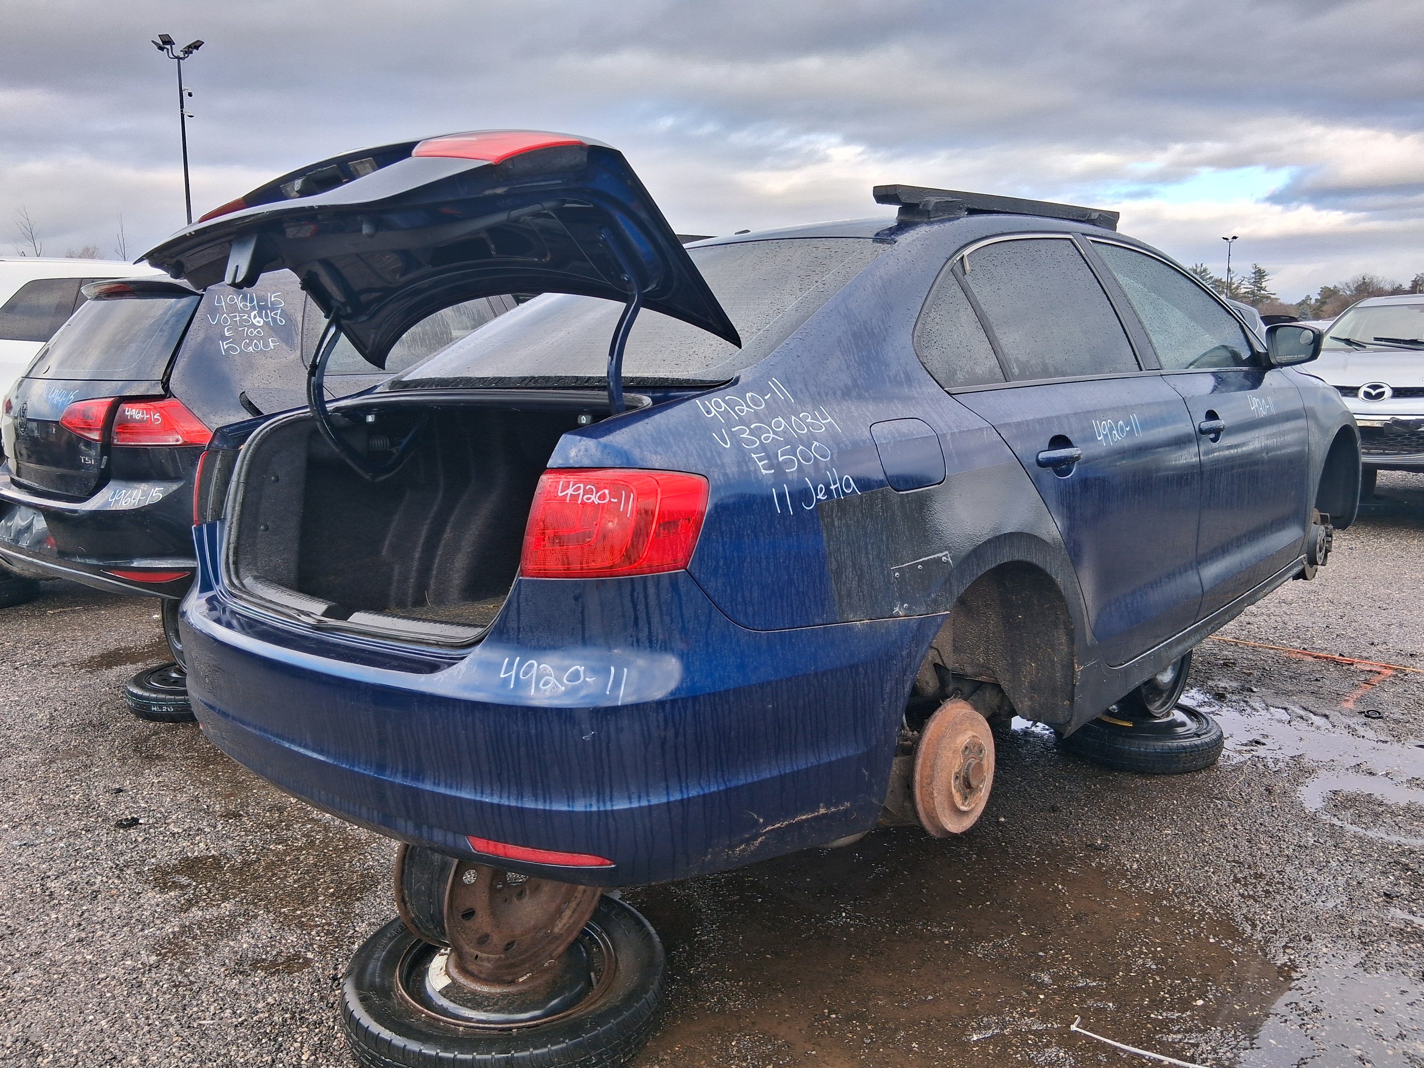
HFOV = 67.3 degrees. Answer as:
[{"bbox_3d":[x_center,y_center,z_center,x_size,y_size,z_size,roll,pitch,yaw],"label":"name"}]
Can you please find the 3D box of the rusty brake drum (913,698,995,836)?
[{"bbox_3d":[0.542,0.510,2.286,0.080,0.285,0.285,5,13,43],"label":"rusty brake drum"}]

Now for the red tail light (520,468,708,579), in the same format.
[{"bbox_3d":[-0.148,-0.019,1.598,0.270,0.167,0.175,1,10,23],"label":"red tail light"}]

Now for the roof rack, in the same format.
[{"bbox_3d":[0.804,-0.831,2.816,0.080,0.090,1.230,5,13,43],"label":"roof rack"}]

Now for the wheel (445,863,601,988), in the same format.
[{"bbox_3d":[-0.384,0.613,2.033,0.155,0.415,0.415,11,14,37],"label":"wheel"}]

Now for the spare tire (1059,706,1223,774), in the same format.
[{"bbox_3d":[1.535,0.725,3.860,0.565,0.120,0.565,0,8,0],"label":"spare tire"}]

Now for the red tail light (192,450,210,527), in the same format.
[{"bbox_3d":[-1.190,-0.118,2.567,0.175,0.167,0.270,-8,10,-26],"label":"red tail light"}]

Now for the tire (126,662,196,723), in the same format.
[{"bbox_3d":[-2.090,0.632,4.390,0.575,0.130,0.575,7,11,42],"label":"tire"}]

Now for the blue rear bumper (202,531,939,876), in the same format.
[{"bbox_3d":[-0.496,0.246,2.301,1.770,0.560,0.860,5,13,43],"label":"blue rear bumper"}]

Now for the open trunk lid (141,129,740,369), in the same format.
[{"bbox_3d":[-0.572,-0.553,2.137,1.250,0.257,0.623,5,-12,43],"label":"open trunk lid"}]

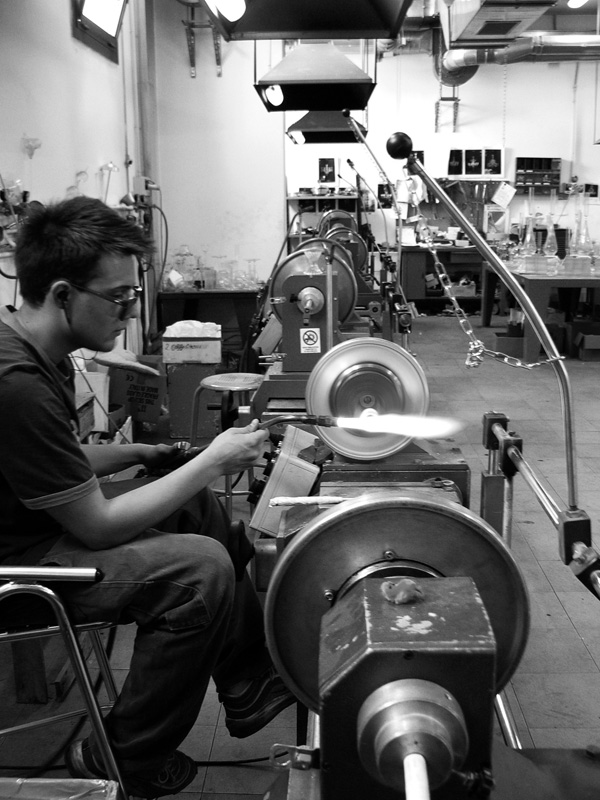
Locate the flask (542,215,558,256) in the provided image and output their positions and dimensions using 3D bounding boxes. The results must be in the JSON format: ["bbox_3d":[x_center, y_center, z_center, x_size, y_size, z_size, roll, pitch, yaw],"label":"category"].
[{"bbox_3d":[2.868,-1.874,9.470,0.177,0.464,0.177,0,14,2],"label":"flask"}]

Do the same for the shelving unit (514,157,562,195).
[{"bbox_3d":[3.074,-2.887,10.725,0.581,0.463,0.200,0,14,2],"label":"shelving unit"}]

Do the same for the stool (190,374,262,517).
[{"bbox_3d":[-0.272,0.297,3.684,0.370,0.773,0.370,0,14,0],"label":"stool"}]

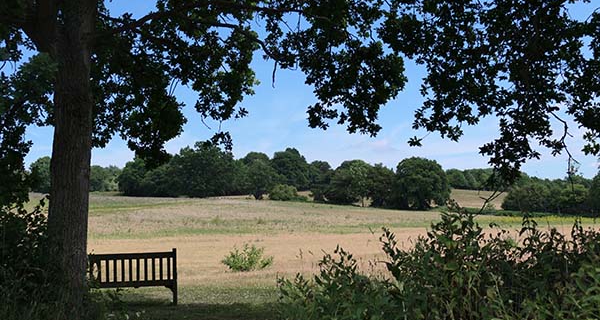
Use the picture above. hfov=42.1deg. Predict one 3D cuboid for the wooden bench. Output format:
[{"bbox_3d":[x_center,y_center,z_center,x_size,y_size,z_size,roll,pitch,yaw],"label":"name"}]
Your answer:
[{"bbox_3d":[-2.853,1.874,12.497,1.750,0.900,0.620,-1,-3,-9],"label":"wooden bench"}]

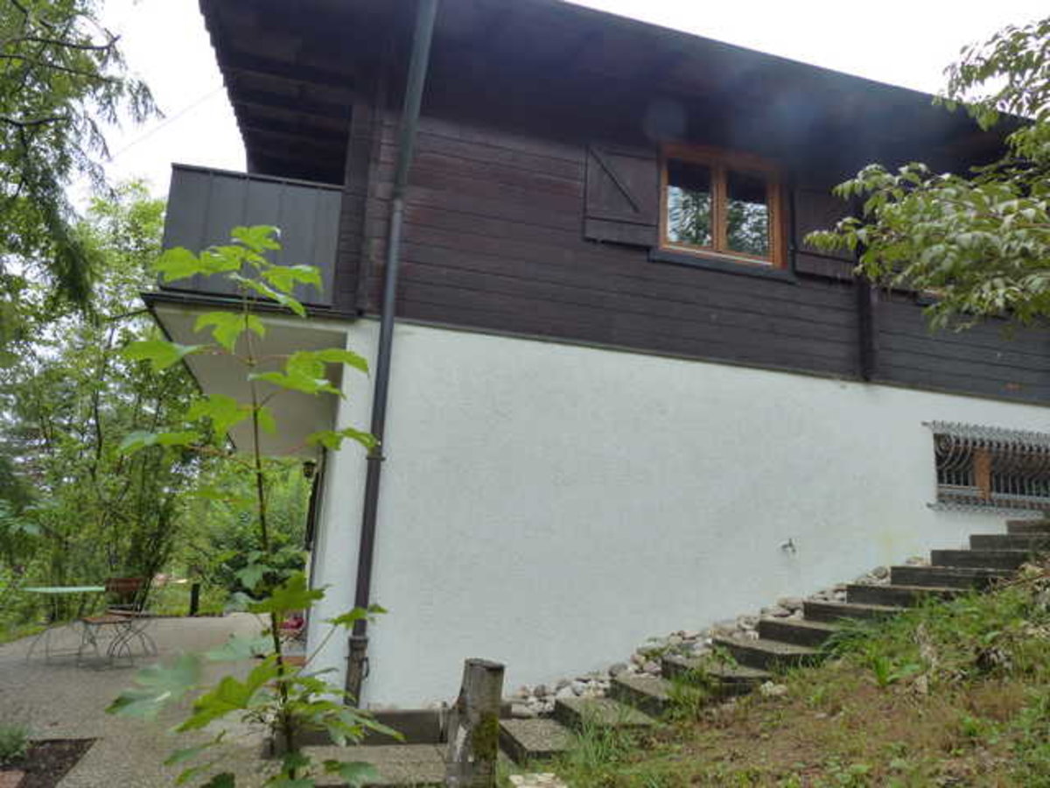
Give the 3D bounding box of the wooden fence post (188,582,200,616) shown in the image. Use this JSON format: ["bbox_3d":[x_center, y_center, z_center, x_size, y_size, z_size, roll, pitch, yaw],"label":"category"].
[{"bbox_3d":[-5.753,3.557,13.207,0.120,0.620,0.120,6,-12,-14],"label":"wooden fence post"}]

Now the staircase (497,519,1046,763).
[{"bbox_3d":[2.417,1.703,5.626,5.036,1.870,0.912,6,-12,-13],"label":"staircase"}]

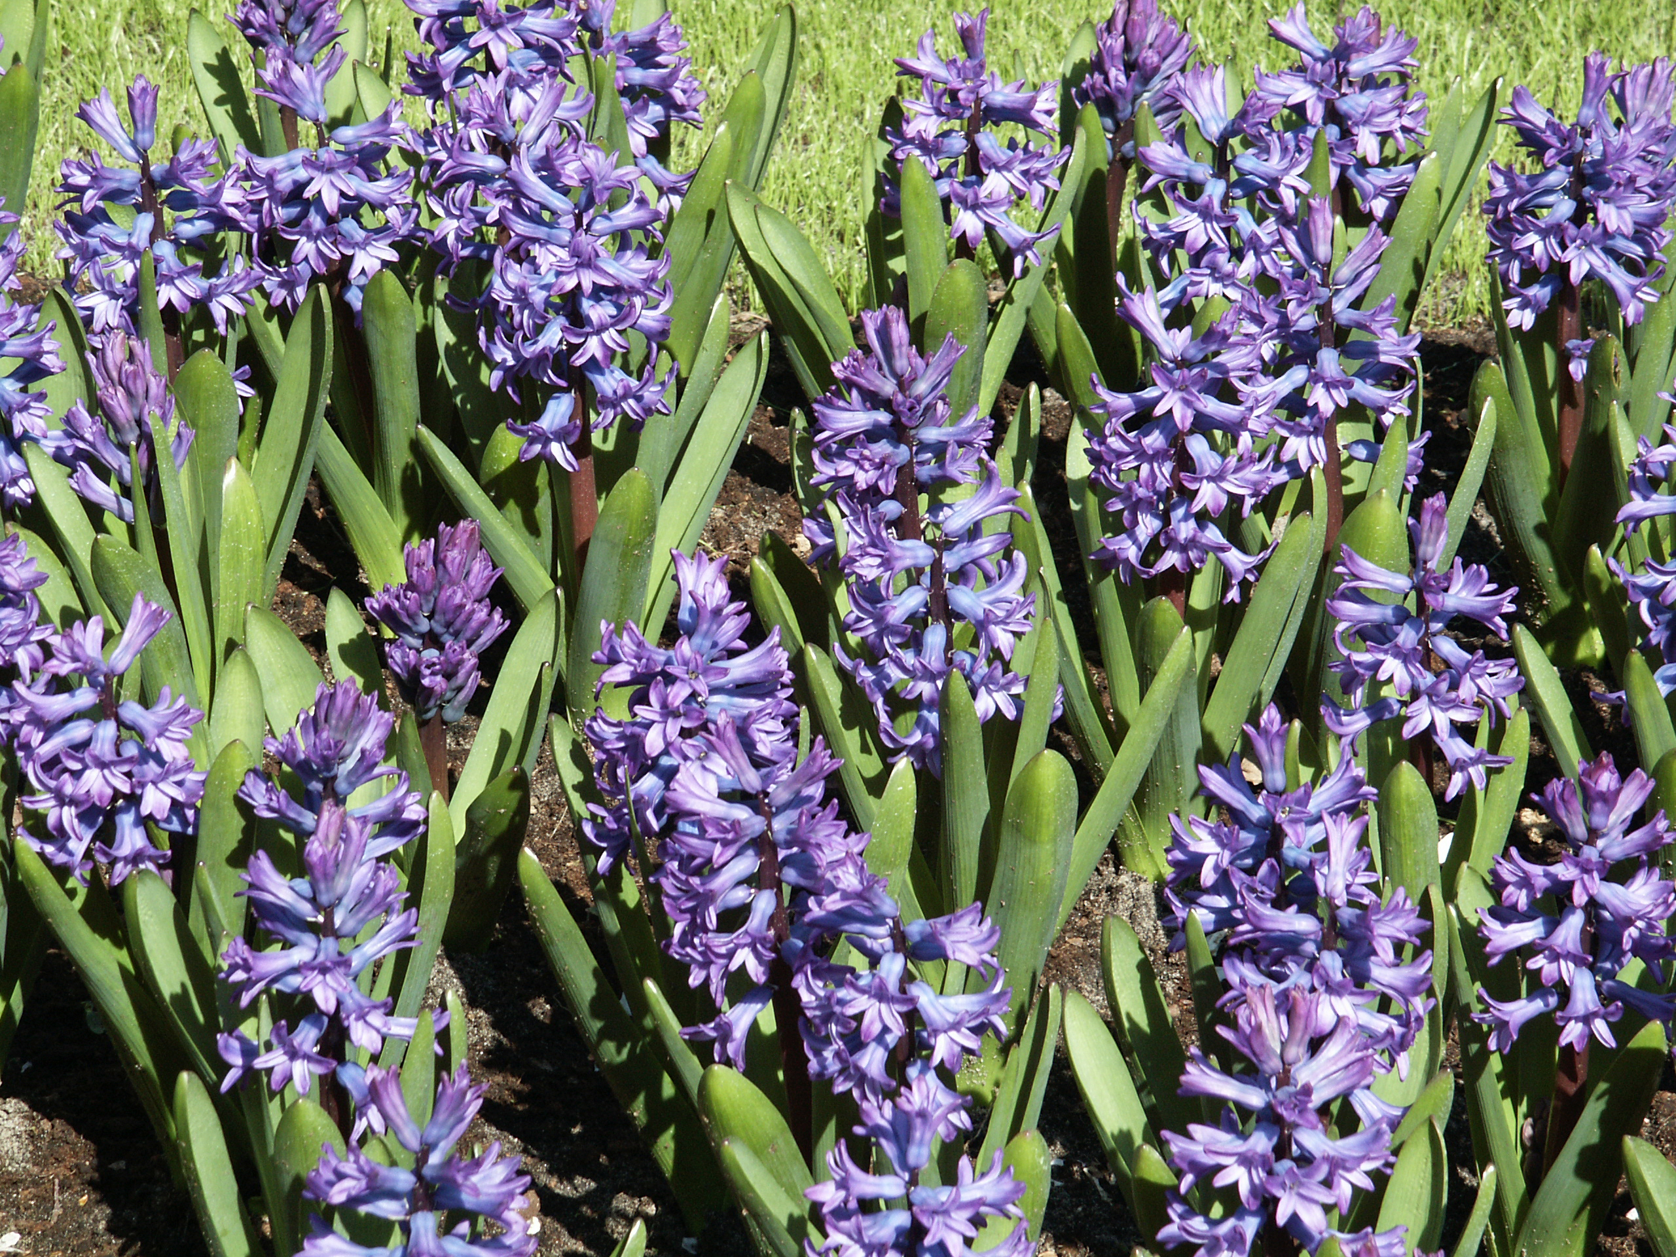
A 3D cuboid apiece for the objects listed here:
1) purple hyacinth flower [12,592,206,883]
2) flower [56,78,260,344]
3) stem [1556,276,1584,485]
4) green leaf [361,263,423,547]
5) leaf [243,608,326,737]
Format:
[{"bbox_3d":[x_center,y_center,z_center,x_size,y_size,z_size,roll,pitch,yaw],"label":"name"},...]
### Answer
[{"bbox_3d":[-0.288,0.044,3.748,0.076,0.113,0.078,-6,25,3],"label":"purple hyacinth flower"},{"bbox_3d":[-0.294,-0.179,4.096,0.085,0.112,0.085,0,27,0],"label":"flower"},{"bbox_3d":[0.287,-0.097,3.716,0.009,0.091,0.009,0,26,0],"label":"stem"},{"bbox_3d":[-0.196,-0.096,4.176,0.025,0.135,0.016,0,25,0],"label":"green leaf"},{"bbox_3d":[-0.199,0.016,3.397,0.022,0.059,0.012,-13,25,6],"label":"leaf"}]

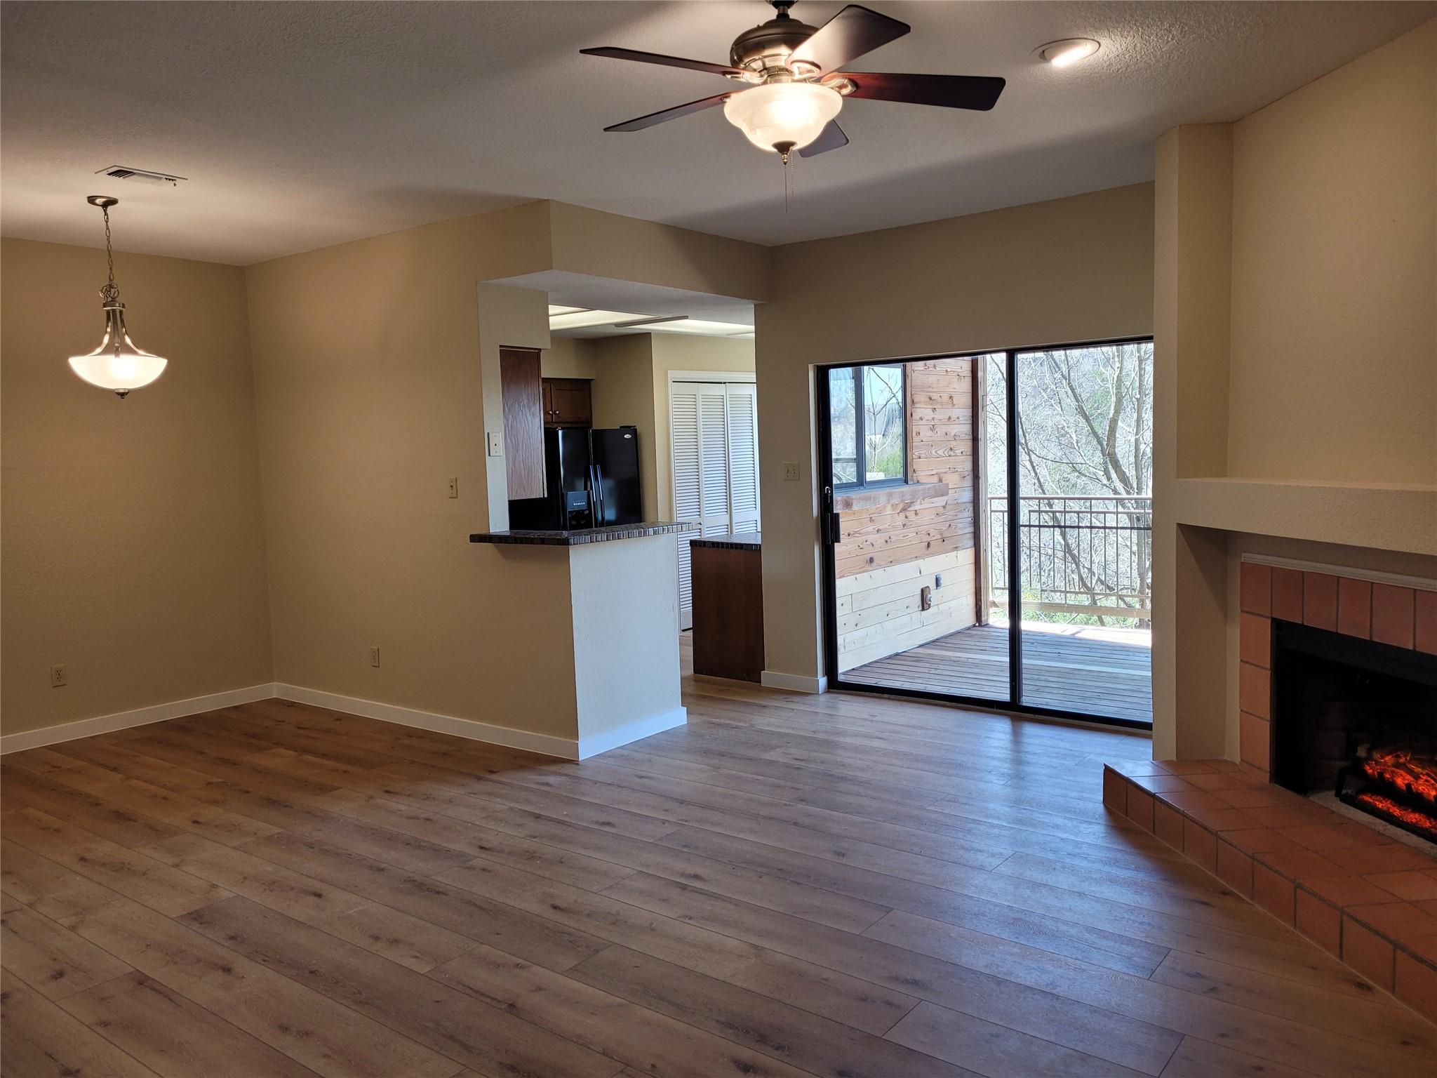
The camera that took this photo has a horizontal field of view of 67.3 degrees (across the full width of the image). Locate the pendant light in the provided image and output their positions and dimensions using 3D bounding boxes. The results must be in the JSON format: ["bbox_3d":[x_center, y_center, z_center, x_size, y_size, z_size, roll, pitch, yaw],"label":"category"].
[{"bbox_3d":[-2.773,-1.097,4.942,0.400,0.898,0.400,2,6,36],"label":"pendant light"}]

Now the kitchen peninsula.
[{"bbox_3d":[-0.679,0.504,5.781,0.685,1.121,0.970,2,6,36],"label":"kitchen peninsula"}]

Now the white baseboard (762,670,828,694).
[{"bbox_3d":[0.482,0.893,6.792,0.435,0.099,0.105,2,6,36],"label":"white baseboard"}]

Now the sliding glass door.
[{"bbox_3d":[1.650,-0.030,5.957,2.436,2.005,0.110,2,6,36],"label":"sliding glass door"}]

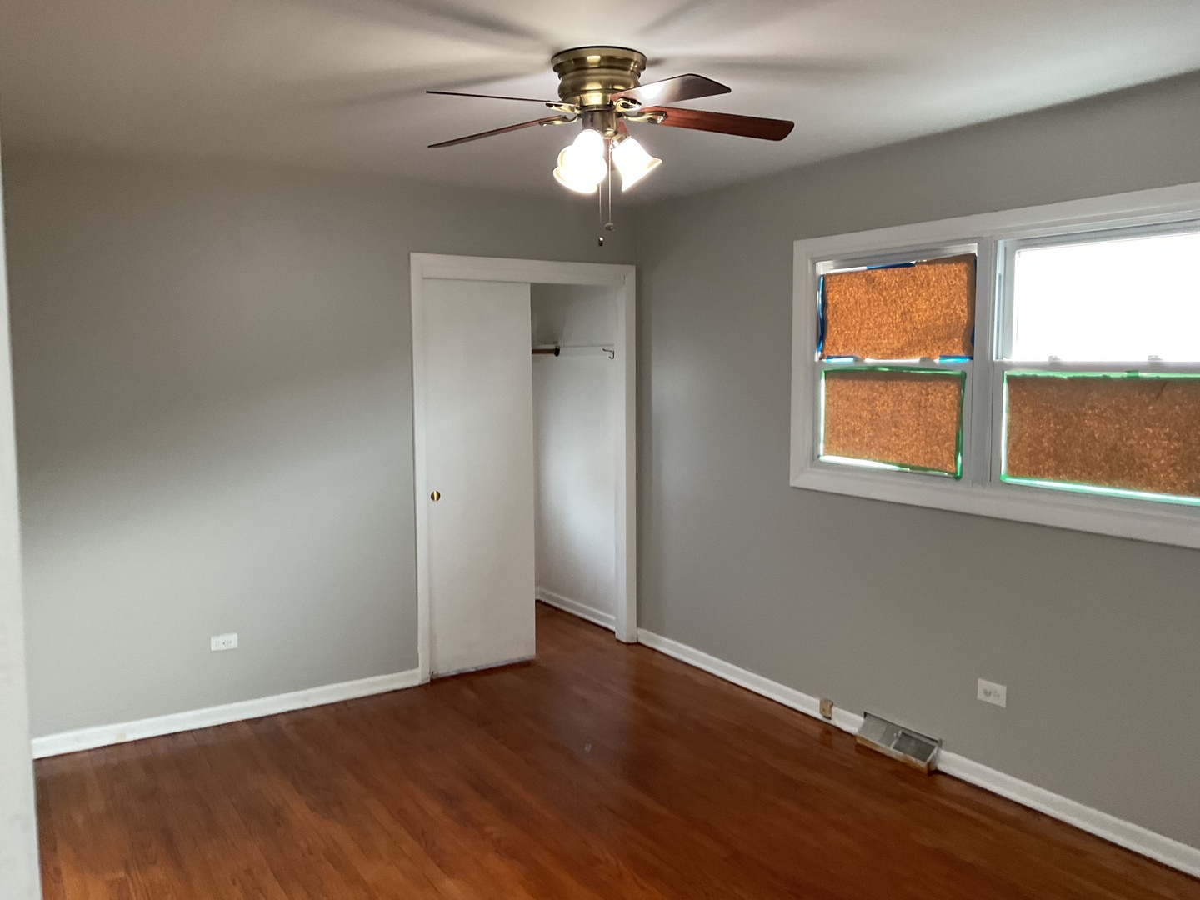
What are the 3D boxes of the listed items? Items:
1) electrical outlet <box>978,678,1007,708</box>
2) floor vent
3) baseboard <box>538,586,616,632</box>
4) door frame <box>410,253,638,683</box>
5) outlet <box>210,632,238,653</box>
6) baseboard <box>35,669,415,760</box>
[{"bbox_3d":[1.440,0.892,3.689,0.015,0.075,0.118,-4,6,-32],"label":"electrical outlet"},{"bbox_3d":[1.190,1.172,4.049,0.078,0.120,0.395,-4,6,-32],"label":"floor vent"},{"bbox_3d":[-0.129,0.989,6.250,0.020,0.090,1.040,-4,6,-32],"label":"baseboard"},{"bbox_3d":[-0.381,0.077,5.240,1.290,2.100,0.140,-4,6,-32],"label":"door frame"},{"bbox_3d":[-1.655,0.848,4.434,0.115,0.070,0.015,-4,6,-32],"label":"outlet"},{"bbox_3d":[-1.607,1.161,4.496,1.695,0.090,0.020,-4,6,-32],"label":"baseboard"}]

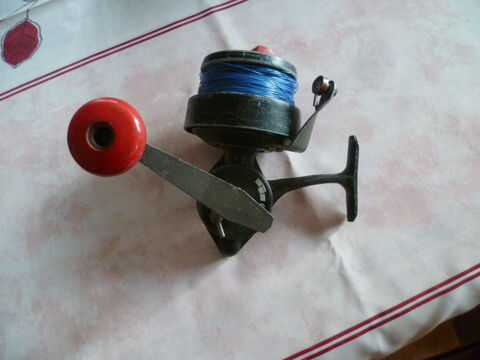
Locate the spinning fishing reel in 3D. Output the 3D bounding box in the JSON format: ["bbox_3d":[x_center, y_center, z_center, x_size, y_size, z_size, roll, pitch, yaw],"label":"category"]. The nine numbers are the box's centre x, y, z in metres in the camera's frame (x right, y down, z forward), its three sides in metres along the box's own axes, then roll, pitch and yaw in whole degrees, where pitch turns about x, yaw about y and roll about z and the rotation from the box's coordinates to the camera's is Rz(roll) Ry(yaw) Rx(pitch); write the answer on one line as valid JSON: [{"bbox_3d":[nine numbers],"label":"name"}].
[{"bbox_3d":[-0.004,-0.024,0.271,0.195,0.122,0.160,6,87,-8],"label":"spinning fishing reel"}]

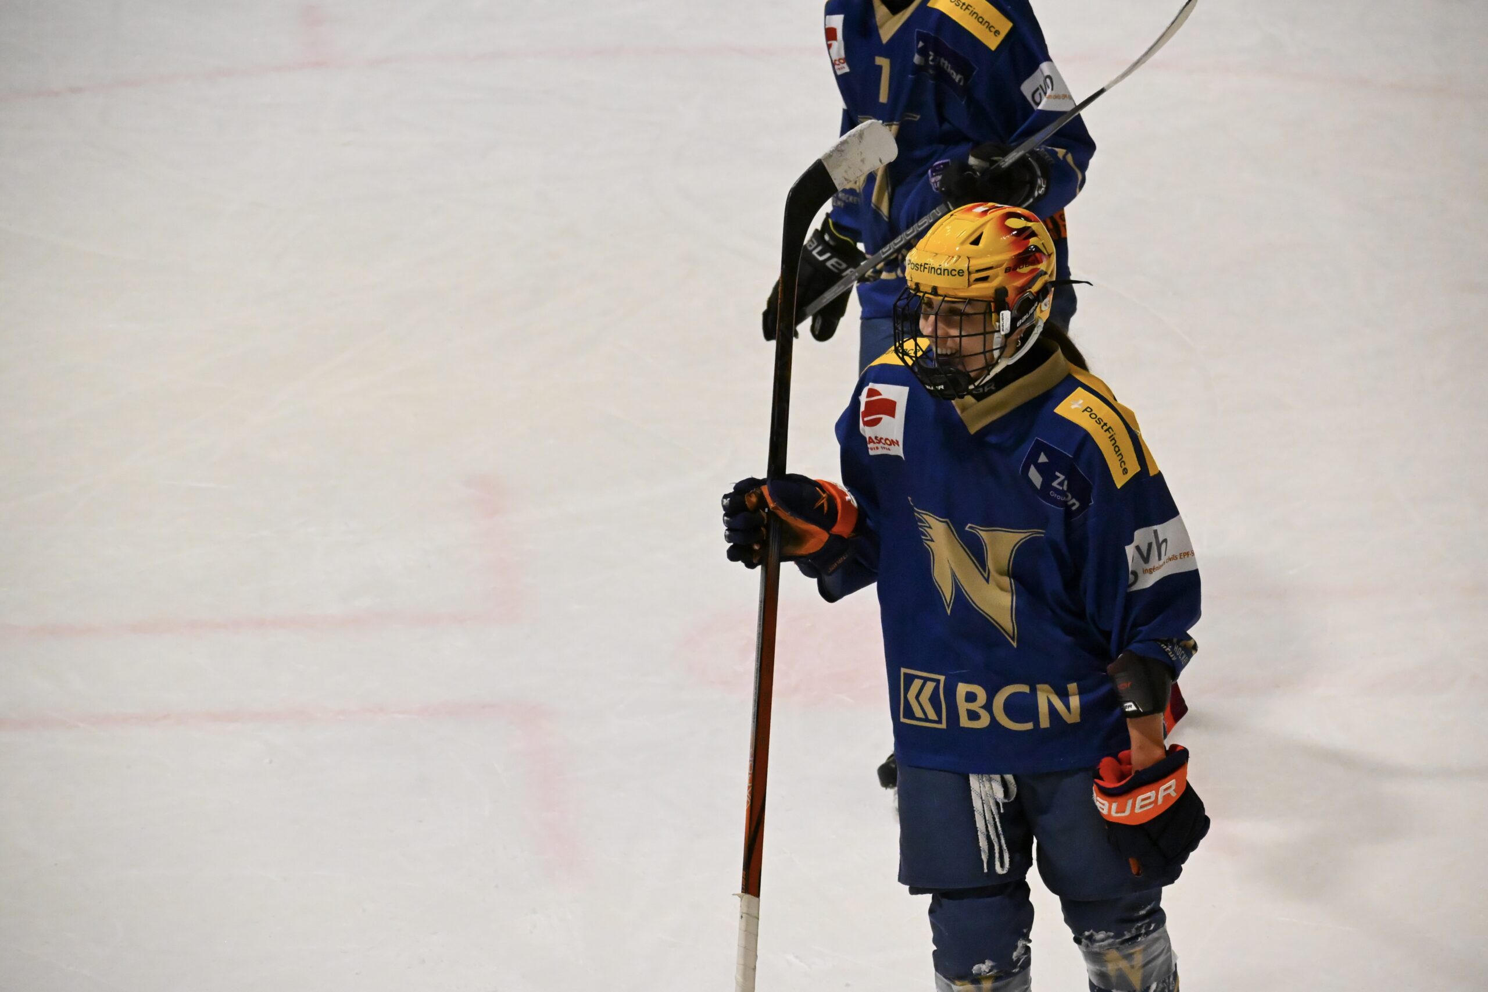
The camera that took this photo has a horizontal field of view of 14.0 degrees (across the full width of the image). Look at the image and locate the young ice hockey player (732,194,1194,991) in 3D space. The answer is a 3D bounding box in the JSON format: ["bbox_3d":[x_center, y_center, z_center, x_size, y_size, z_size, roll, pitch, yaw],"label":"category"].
[{"bbox_3d":[0.368,0.386,9.599,0.660,1.730,0.620,11,23,27],"label":"young ice hockey player"}]

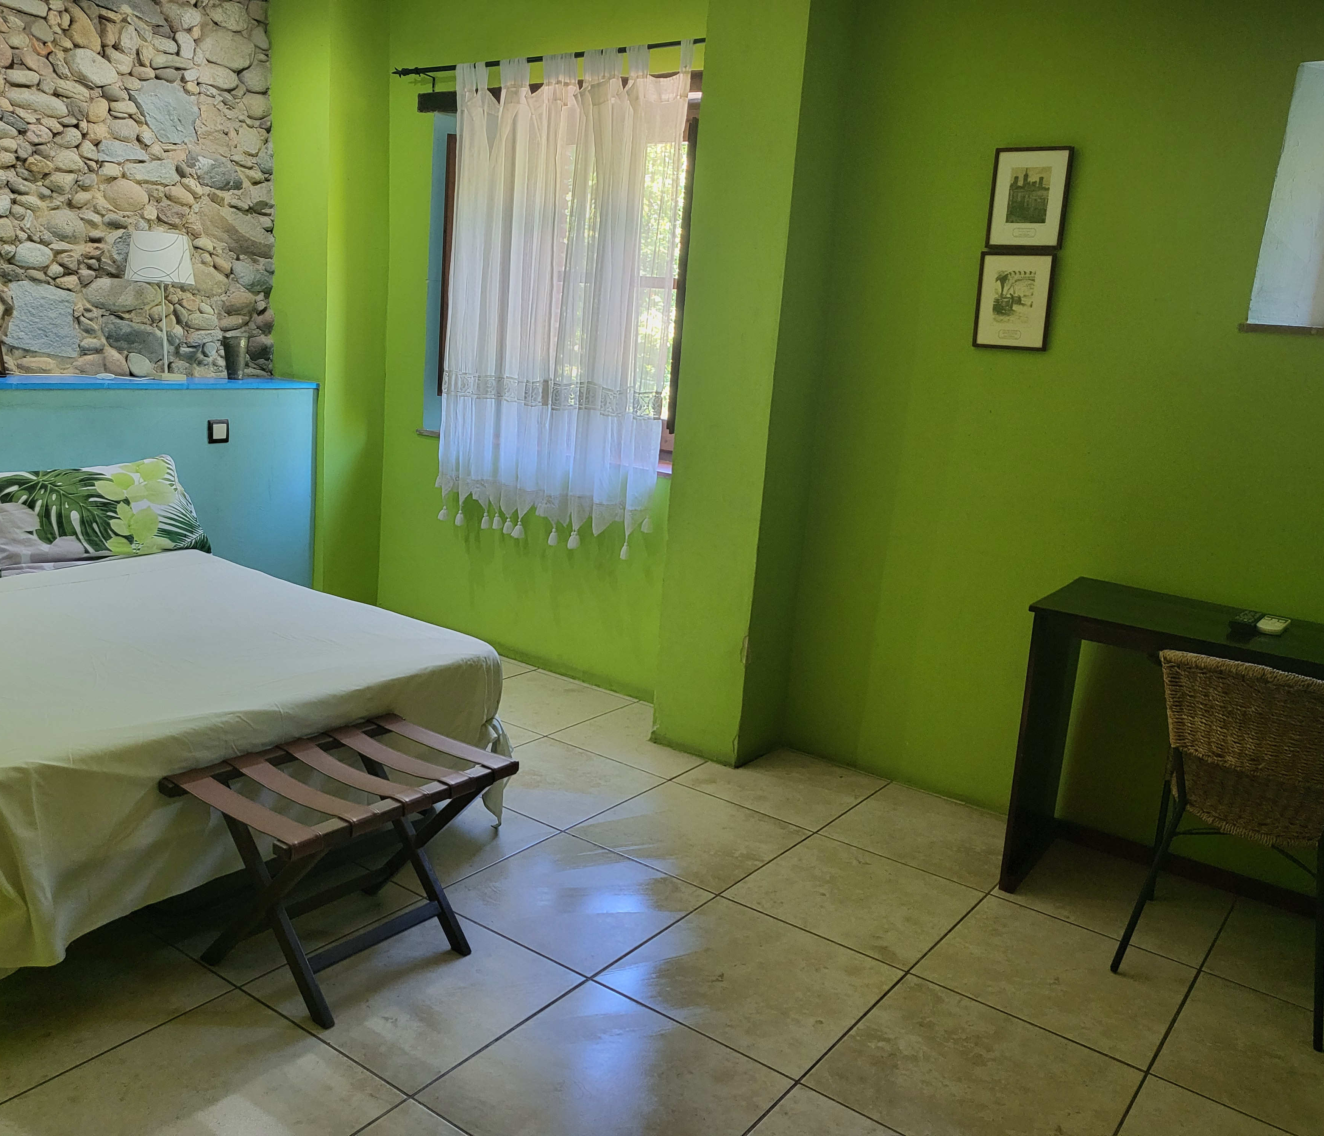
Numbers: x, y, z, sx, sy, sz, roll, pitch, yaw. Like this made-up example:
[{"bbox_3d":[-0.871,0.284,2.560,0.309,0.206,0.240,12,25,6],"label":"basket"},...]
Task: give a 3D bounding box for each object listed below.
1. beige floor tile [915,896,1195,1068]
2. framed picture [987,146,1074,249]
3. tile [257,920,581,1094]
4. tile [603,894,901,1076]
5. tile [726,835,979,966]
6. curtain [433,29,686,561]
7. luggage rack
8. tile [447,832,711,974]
[{"bbox_3d":[0.894,0.913,2.571,0.500,0.012,0.500,13,14,34],"label":"beige floor tile"},{"bbox_3d":[1.019,-1.024,3.158,0.213,0.269,0.020,13,15,34],"label":"framed picture"},{"bbox_3d":[-0.498,0.857,2.326,0.500,0.012,0.500,13,14,34],"label":"tile"},{"bbox_3d":[0.198,0.885,2.449,0.500,0.012,0.500,13,14,34],"label":"tile"},{"bbox_3d":[0.489,0.823,2.850,0.500,0.012,0.500,13,14,34],"label":"tile"},{"bbox_3d":[-0.409,-0.938,4.102,1.110,1.730,0.100,13,14,34],"label":"curtain"},{"bbox_3d":[-0.663,0.623,2.396,0.412,0.419,0.578,13,15,34],"label":"luggage rack"},{"bbox_3d":[-0.207,0.795,2.728,0.500,0.012,0.500,13,14,34],"label":"tile"}]

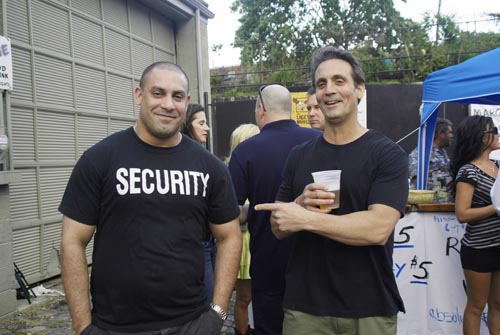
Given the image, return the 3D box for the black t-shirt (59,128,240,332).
[{"bbox_3d":[-0.336,0.211,1.680,0.580,0.675,0.340,-3,2,-22],"label":"black t-shirt"}]

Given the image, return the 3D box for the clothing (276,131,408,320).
[{"bbox_3d":[0.316,0.191,1.710,0.500,0.635,0.300,-1,2,28],"label":"clothing"}]

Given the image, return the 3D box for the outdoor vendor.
[{"bbox_3d":[1.543,0.449,4.176,0.360,1.720,0.500,-1,2,32],"label":"outdoor vendor"}]

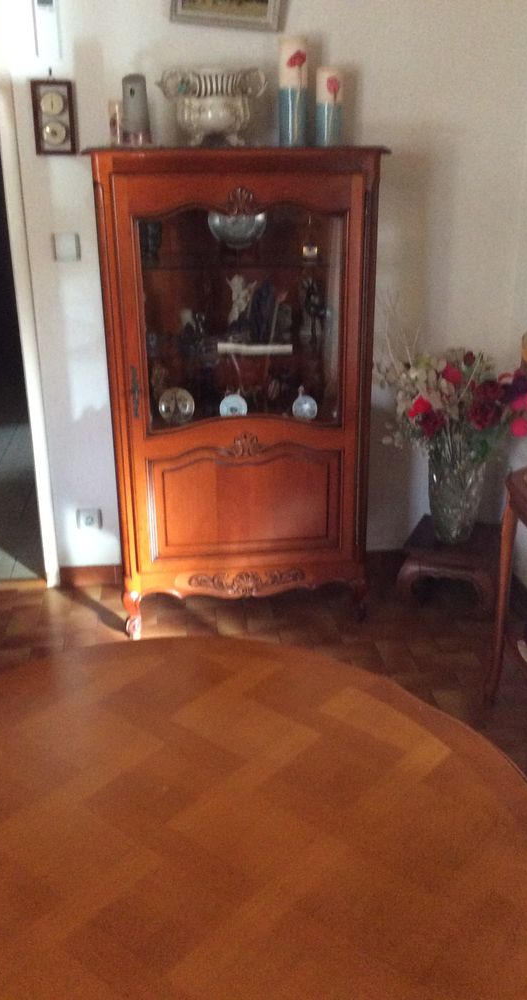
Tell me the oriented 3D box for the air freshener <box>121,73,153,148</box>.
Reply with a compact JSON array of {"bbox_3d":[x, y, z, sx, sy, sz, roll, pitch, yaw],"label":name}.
[{"bbox_3d":[-0.359,-1.092,2.590,0.083,0.186,0.083,-3,22,-7],"label":"air freshener"}]

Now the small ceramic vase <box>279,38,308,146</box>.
[{"bbox_3d":[0.086,-1.169,2.659,0.082,0.285,0.082,-3,19,-7],"label":"small ceramic vase"}]

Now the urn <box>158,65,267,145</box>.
[{"bbox_3d":[-0.145,-1.109,2.612,0.308,0.205,0.202,-3,22,-7],"label":"urn"}]

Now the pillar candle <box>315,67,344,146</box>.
[{"bbox_3d":[0.186,-1.129,2.655,0.077,0.207,0.077,-3,22,-7],"label":"pillar candle"}]

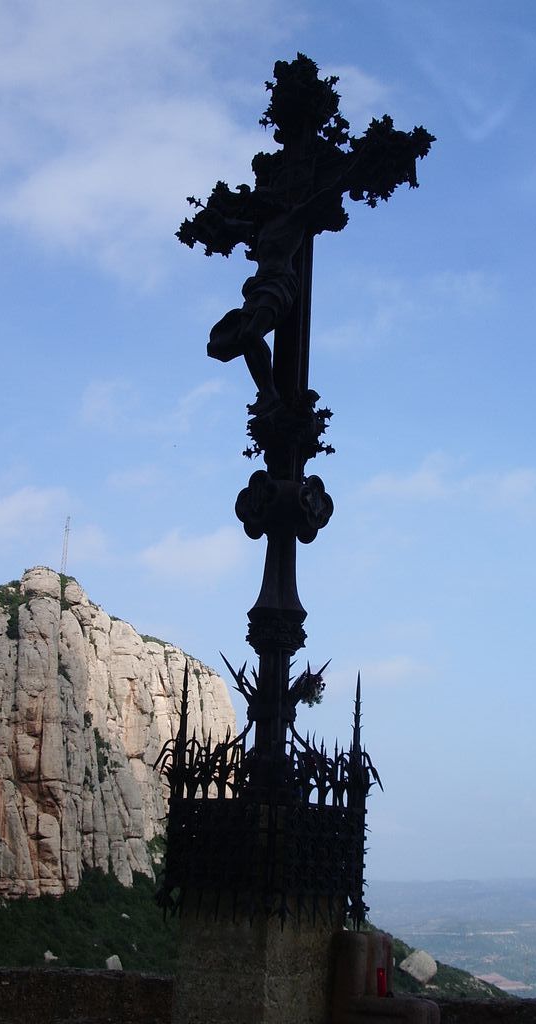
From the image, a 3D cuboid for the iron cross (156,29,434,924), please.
[{"bbox_3d":[0.084,-0.457,8.096,2.325,6.098,1.101,-10,-20,38],"label":"iron cross"}]

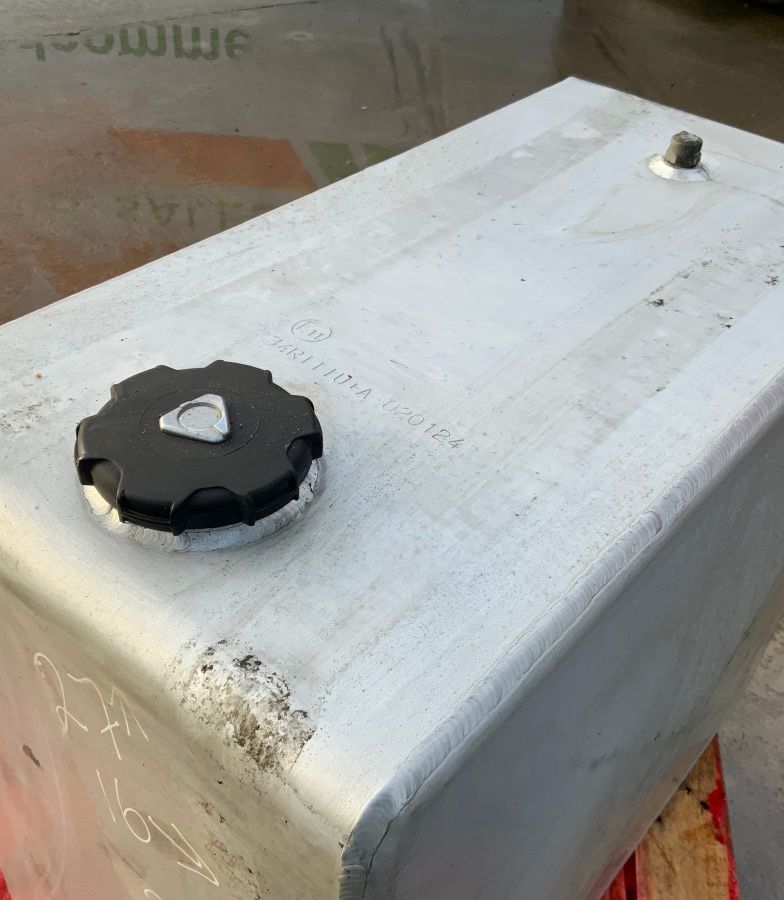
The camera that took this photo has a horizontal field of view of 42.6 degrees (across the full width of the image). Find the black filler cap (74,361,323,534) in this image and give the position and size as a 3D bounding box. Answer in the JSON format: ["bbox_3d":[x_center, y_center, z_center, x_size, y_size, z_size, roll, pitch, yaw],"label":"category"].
[{"bbox_3d":[-0.080,-0.006,0.420,0.102,0.020,0.102,3,40,-3],"label":"black filler cap"}]

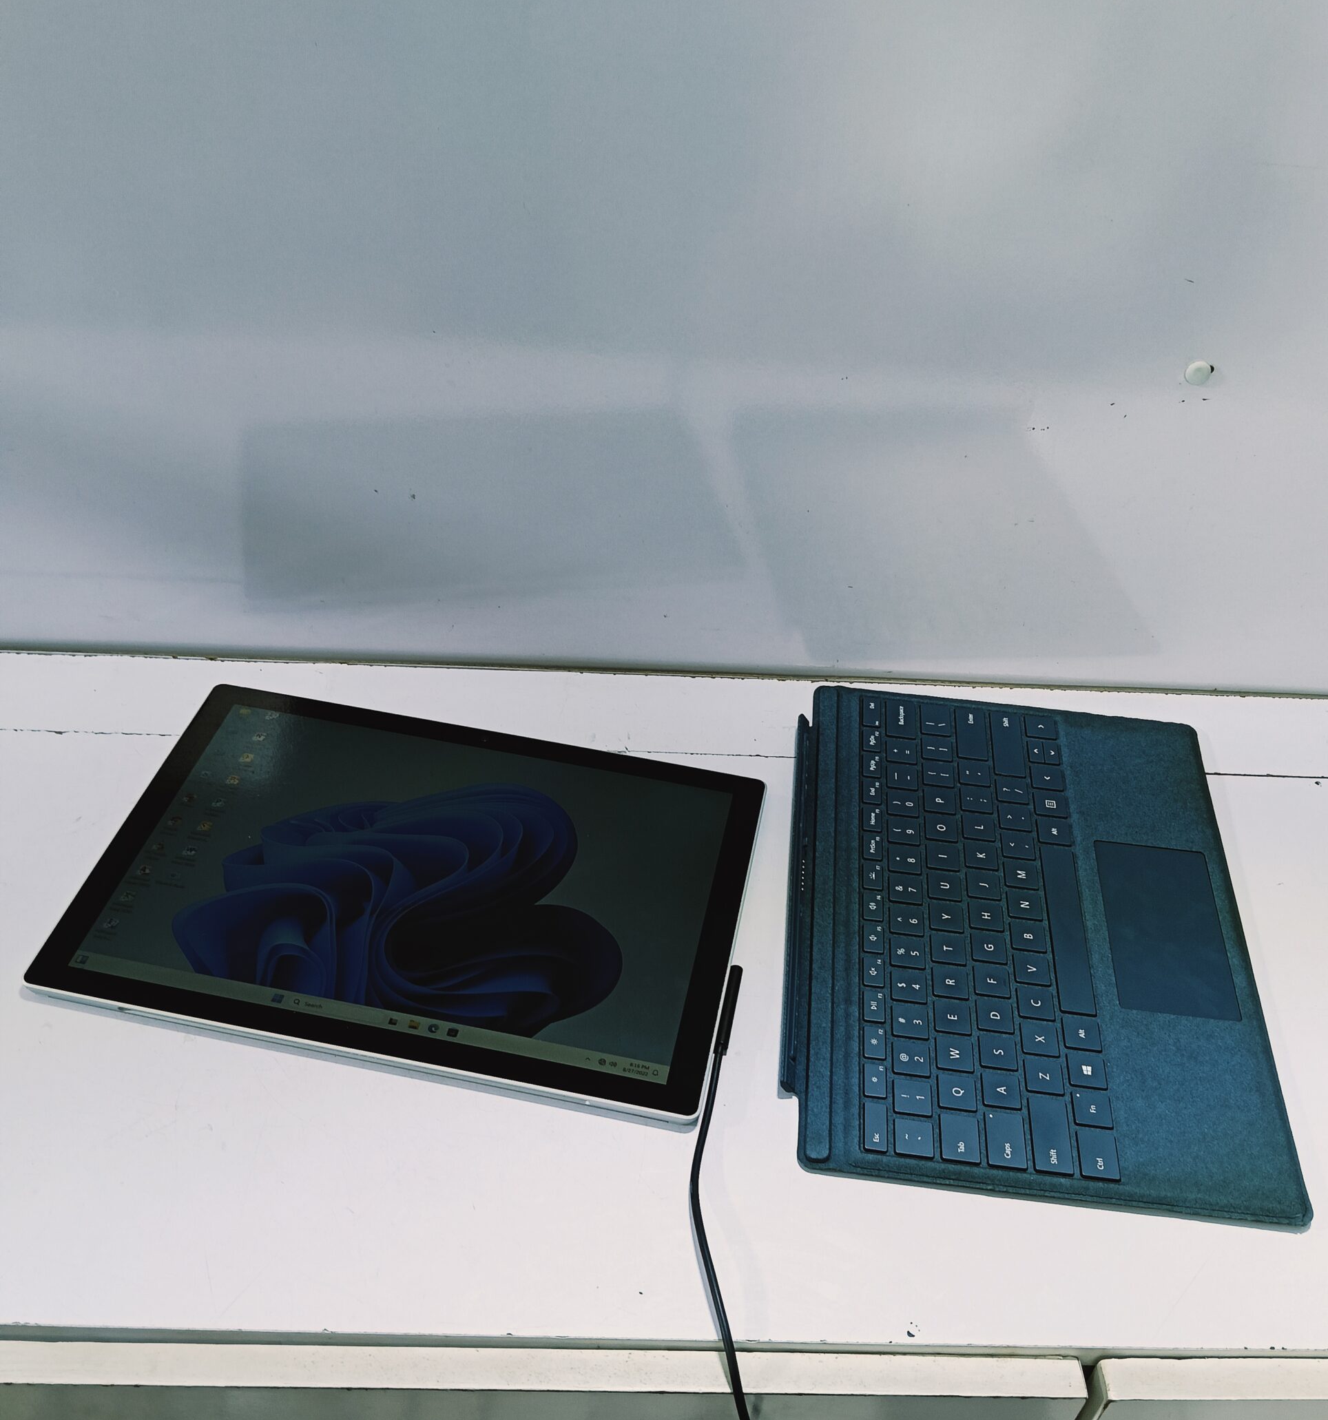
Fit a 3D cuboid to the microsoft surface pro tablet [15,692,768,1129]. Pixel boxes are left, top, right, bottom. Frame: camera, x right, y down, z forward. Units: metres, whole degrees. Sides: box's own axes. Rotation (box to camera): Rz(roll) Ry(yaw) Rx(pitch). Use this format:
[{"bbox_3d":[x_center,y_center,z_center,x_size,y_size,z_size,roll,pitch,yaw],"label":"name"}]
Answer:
[{"bbox_3d":[-0.110,0.078,0.640,0.292,0.009,0.201,9,42,6],"label":"microsoft surface pro tablet"}]

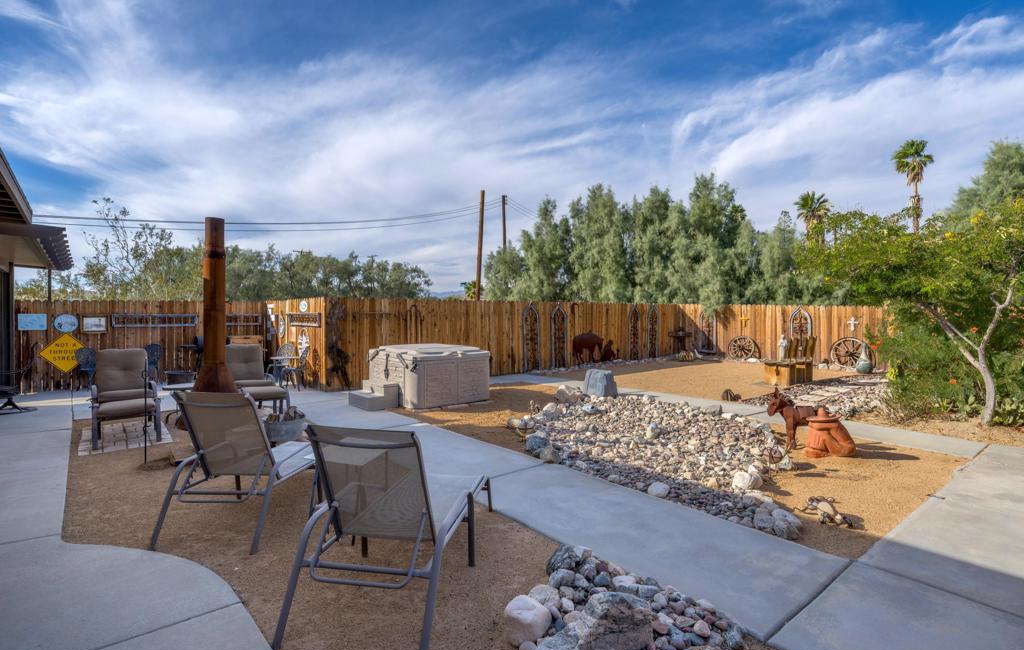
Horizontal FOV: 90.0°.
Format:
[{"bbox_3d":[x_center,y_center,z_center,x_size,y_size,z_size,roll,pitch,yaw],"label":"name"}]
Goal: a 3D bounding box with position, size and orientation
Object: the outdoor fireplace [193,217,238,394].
[{"bbox_3d":[-3.200,0.126,5.504,0.880,2.560,0.880,-1,1,-30],"label":"outdoor fireplace"}]

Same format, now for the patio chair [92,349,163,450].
[{"bbox_3d":[-4.660,0.845,6.160,0.660,1.070,0.810,0,0,-40],"label":"patio chair"}]

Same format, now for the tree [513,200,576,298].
[{"bbox_3d":[1.429,-2.275,22.455,2.600,6.600,2.600,0,1,0],"label":"tree"}]

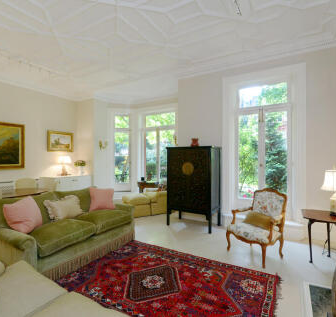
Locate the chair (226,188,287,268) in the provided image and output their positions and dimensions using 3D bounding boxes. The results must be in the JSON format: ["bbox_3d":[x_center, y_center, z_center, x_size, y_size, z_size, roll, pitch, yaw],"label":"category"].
[{"bbox_3d":[1.353,0.985,3.056,0.636,0.990,0.666,0,0,-31],"label":"chair"}]

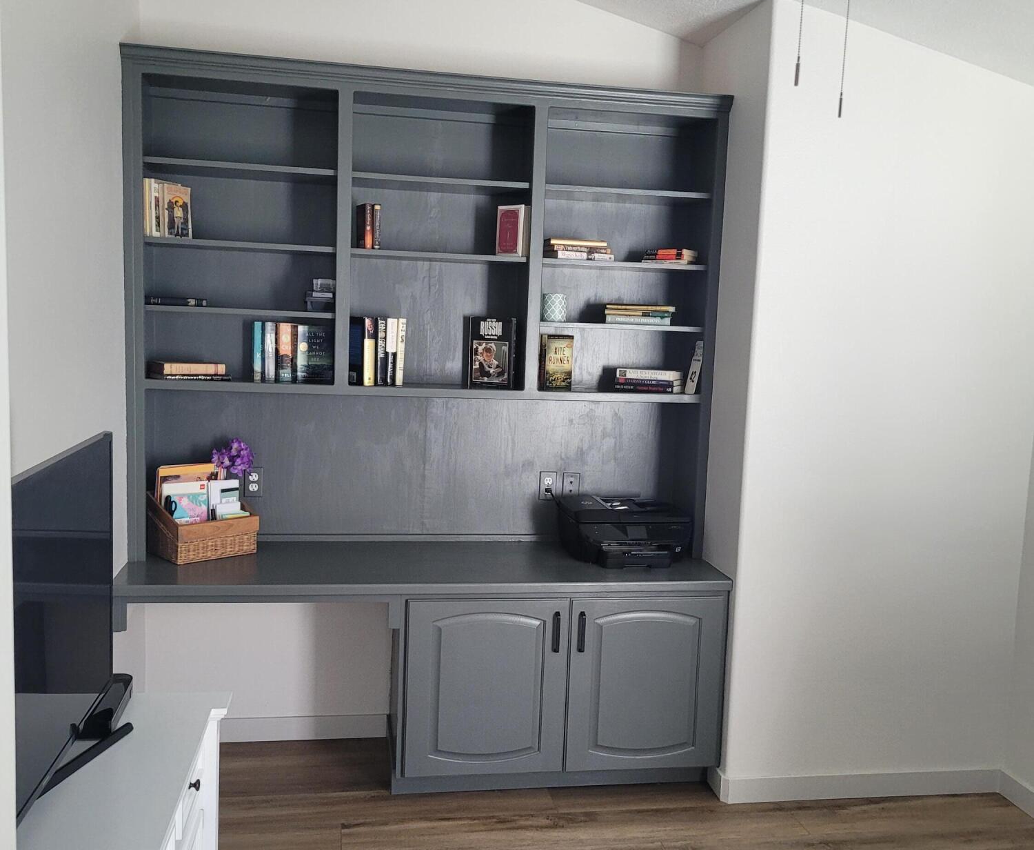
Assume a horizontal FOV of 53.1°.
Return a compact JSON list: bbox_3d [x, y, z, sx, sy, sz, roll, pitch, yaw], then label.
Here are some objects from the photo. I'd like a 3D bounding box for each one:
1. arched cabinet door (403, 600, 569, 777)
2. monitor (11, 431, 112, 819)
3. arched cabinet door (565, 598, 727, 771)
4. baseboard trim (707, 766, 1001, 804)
[{"bbox_3d":[-0.101,0.891,3.528,0.555,0.613,0.022,1,7,-10],"label":"arched cabinet door"},{"bbox_3d":[-0.797,0.326,1.693,0.060,0.515,0.900,1,7,-9],"label":"monitor"},{"bbox_3d":[0.454,0.906,3.627,0.559,0.616,0.022,1,7,-10],"label":"arched cabinet door"},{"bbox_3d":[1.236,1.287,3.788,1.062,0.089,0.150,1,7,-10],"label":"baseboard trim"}]

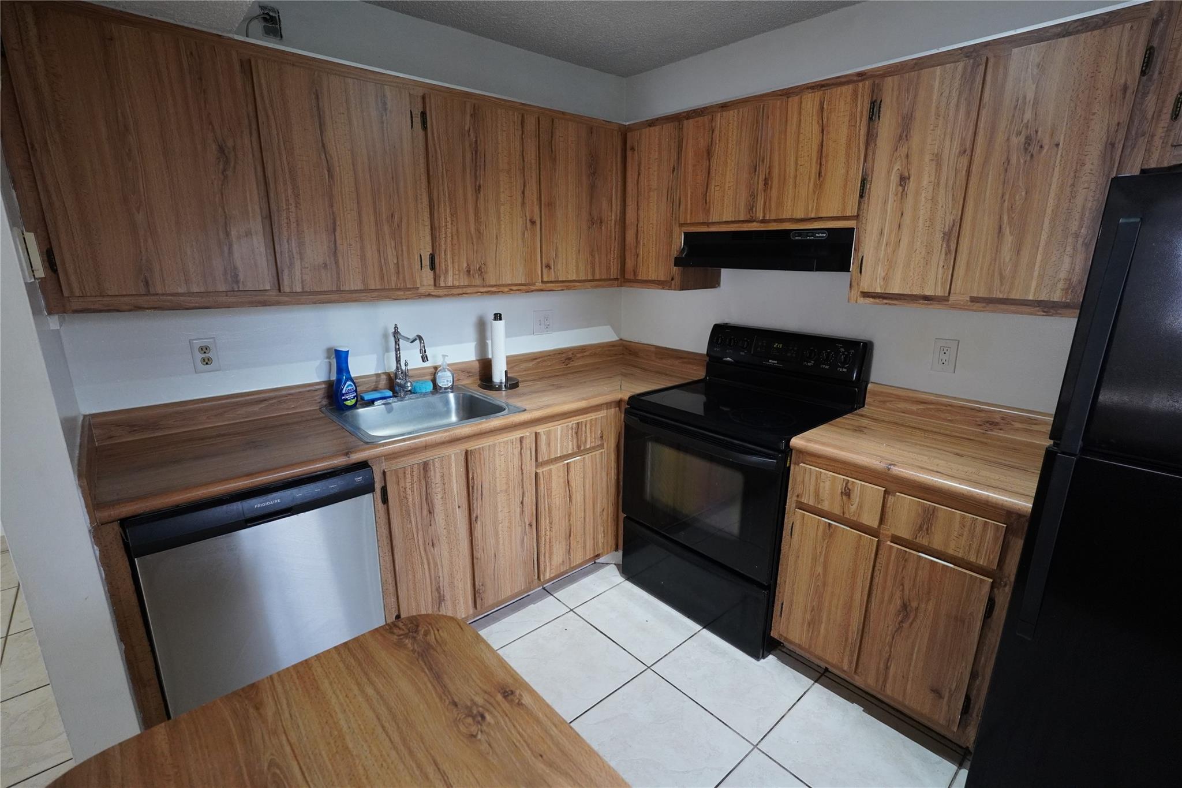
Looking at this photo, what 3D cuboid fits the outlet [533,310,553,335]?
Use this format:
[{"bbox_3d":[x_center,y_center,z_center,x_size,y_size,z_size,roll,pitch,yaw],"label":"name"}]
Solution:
[{"bbox_3d":[-0.253,-0.384,2.839,0.130,0.127,0.009,-12,19,-40],"label":"outlet"}]

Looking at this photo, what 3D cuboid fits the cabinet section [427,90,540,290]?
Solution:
[{"bbox_3d":[-0.526,-0.830,2.268,0.513,0.700,0.322,-12,19,-40],"label":"cabinet section"}]

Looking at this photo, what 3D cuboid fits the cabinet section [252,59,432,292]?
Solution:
[{"bbox_3d":[-0.928,-0.743,1.924,0.520,0.700,0.322,-12,19,-40],"label":"cabinet section"}]

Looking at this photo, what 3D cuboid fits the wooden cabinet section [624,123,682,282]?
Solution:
[{"bbox_3d":[0.403,-0.915,2.621,0.322,0.700,0.355,-12,19,-40],"label":"wooden cabinet section"}]

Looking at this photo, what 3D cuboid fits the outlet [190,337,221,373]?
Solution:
[{"bbox_3d":[-1.370,-0.136,1.869,0.074,0.121,0.009,-12,19,-40],"label":"outlet"}]

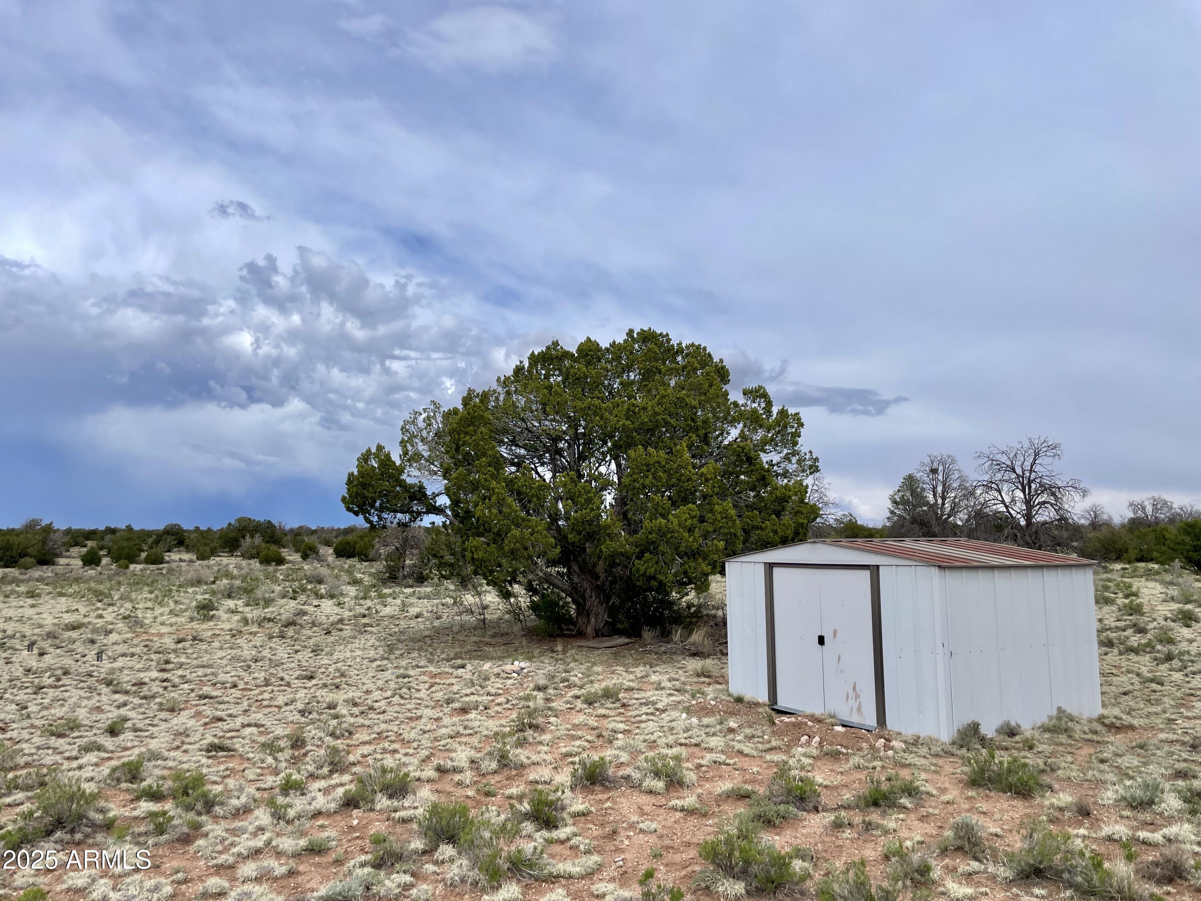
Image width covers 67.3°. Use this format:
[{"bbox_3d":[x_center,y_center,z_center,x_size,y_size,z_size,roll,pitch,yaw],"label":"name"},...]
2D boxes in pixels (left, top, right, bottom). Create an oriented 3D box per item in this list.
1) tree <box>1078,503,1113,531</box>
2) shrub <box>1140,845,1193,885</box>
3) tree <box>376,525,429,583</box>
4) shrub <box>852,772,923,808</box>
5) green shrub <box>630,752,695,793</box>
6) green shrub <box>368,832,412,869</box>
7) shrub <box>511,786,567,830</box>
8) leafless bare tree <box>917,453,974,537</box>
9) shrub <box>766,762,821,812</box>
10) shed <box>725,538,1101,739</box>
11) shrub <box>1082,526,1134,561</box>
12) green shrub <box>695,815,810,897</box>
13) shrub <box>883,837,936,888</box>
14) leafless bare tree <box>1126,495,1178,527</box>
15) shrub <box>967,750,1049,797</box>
[{"bbox_3d":[48.238,7.597,88.000,2.970,5.034,2.821,-3,-7,28],"label":"tree"},{"bbox_3d":[2.850,2.079,4.556,0.264,0.168,0.225,-4,-7,31],"label":"shrub"},{"bbox_3d":[-8.360,4.348,38.000,2.162,2.411,1.946,1,-6,-12],"label":"tree"},{"bbox_3d":[1.871,2.205,5.902,0.456,0.200,0.342,-2,-6,17],"label":"shrub"},{"bbox_3d":[0.434,2.249,6.348,0.455,0.228,0.387,0,-6,4],"label":"green shrub"},{"bbox_3d":[-1.112,2.092,4.750,0.216,0.161,0.188,1,-6,-13],"label":"green shrub"},{"bbox_3d":[-0.372,2.149,5.468,0.334,0.228,0.300,0,-6,-4],"label":"shrub"},{"bbox_3d":[21.435,3.349,56.000,3.318,6.407,3.152,-2,-7,21],"label":"leafless bare tree"},{"bbox_3d":[1.254,2.171,5.869,0.359,0.272,0.323,-1,-6,12],"label":"shrub"},{"bbox_3d":[3.248,1.852,9.843,2.374,1.791,3.135,4,-7,-30],"label":"shed"},{"bbox_3d":[31.483,5.796,56.000,2.843,2.213,2.559,-3,-7,29],"label":"shrub"},{"bbox_3d":[0.754,1.994,4.497,0.573,0.314,0.459,-1,-6,9],"label":"green shrub"},{"bbox_3d":[1.544,2.056,4.526,0.262,0.212,0.236,-2,-6,18],"label":"shrub"},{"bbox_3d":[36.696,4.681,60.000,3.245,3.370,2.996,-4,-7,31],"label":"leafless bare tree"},{"bbox_3d":[2.814,2.213,6.255,0.510,0.269,0.443,-3,-7,23],"label":"shrub"}]

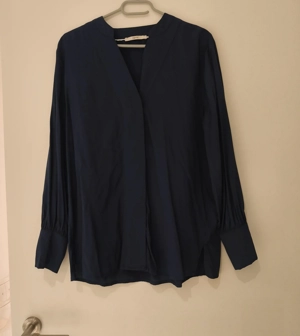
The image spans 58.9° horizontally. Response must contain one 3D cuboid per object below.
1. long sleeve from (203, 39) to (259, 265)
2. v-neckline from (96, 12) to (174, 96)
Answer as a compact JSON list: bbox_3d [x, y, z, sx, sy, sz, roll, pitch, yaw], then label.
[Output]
[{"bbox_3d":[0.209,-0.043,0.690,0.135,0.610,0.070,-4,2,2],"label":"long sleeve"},{"bbox_3d":[-0.037,-0.292,0.685,0.200,0.215,0.060,-1,2,1],"label":"v-neckline"}]

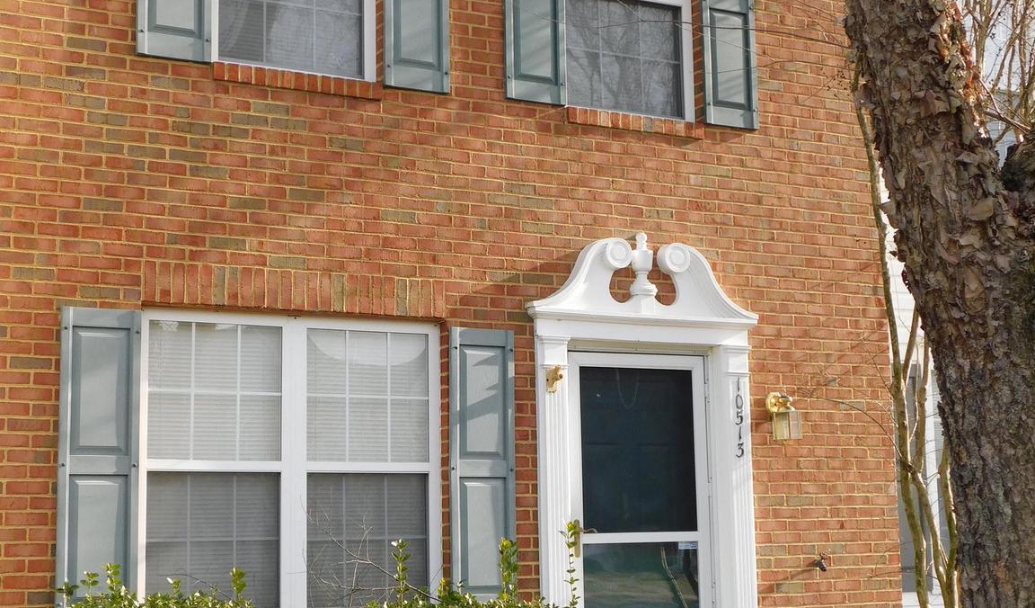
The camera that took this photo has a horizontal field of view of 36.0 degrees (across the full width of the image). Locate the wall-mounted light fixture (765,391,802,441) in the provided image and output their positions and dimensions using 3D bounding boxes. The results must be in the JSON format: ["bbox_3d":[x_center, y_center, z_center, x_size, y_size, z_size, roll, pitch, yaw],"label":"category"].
[{"bbox_3d":[1.510,0.626,9.005,0.119,0.267,0.190,3,-9,-27],"label":"wall-mounted light fixture"}]

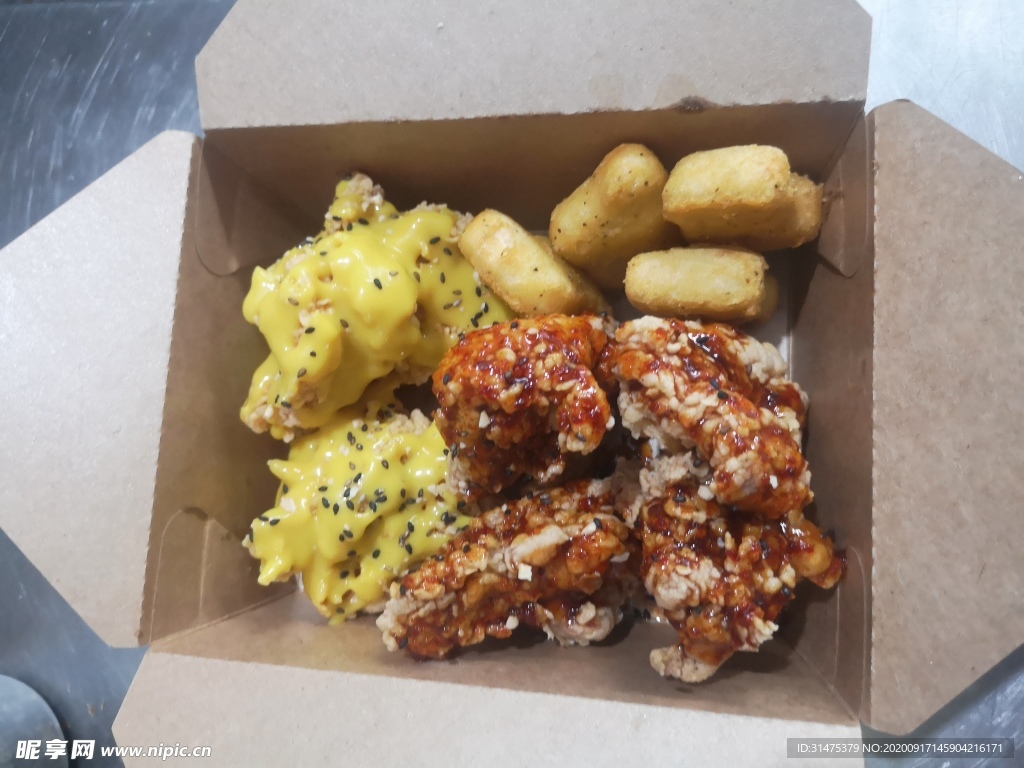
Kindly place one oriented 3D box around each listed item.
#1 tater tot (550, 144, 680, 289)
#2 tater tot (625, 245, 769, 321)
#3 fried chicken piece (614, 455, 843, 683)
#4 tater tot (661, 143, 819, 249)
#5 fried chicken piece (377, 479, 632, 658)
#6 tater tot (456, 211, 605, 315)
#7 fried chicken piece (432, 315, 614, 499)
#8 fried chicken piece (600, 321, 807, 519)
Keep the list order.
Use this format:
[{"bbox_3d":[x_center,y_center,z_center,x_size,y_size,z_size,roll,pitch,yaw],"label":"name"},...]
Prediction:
[{"bbox_3d":[0.029,-0.046,0.225,0.027,0.034,0.036,39,92,14],"label":"tater tot"},{"bbox_3d":[0.053,-0.029,0.226,0.039,0.024,0.018,6,84,13],"label":"tater tot"},{"bbox_3d":[0.052,0.045,0.203,0.052,0.042,0.050,-39,76,4],"label":"fried chicken piece"},{"bbox_3d":[0.061,-0.048,0.213,0.040,0.026,0.023,12,85,13],"label":"tater tot"},{"bbox_3d":[0.002,0.051,0.213,0.070,0.036,0.036,-25,78,8],"label":"fried chicken piece"},{"bbox_3d":[0.006,-0.033,0.235,0.045,0.024,0.019,35,91,14],"label":"tater tot"},{"bbox_3d":[0.004,0.005,0.224,0.051,0.043,0.044,-19,79,9],"label":"fried chicken piece"},{"bbox_3d":[0.051,0.007,0.205,0.060,0.036,0.034,43,92,14],"label":"fried chicken piece"}]

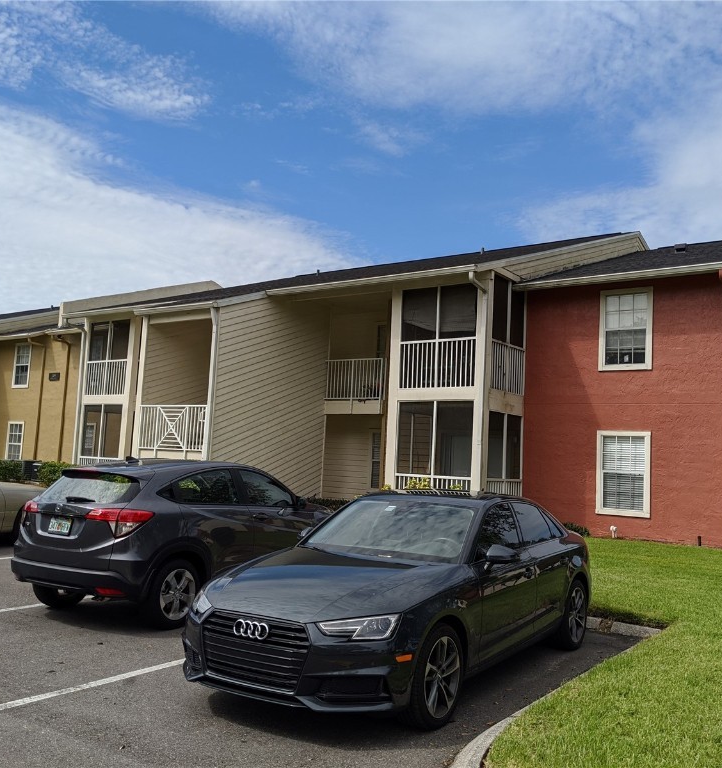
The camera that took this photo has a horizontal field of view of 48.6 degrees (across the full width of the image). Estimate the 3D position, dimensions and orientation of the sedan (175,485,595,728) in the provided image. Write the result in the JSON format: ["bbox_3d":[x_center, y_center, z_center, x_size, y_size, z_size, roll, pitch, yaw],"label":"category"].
[{"bbox_3d":[0.574,1.641,6.834,1.910,1.420,4.730,-1,-7,32],"label":"sedan"}]

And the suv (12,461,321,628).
[{"bbox_3d":[-1.784,1.661,9.130,1.840,1.600,4.320,-1,-7,31],"label":"suv"}]

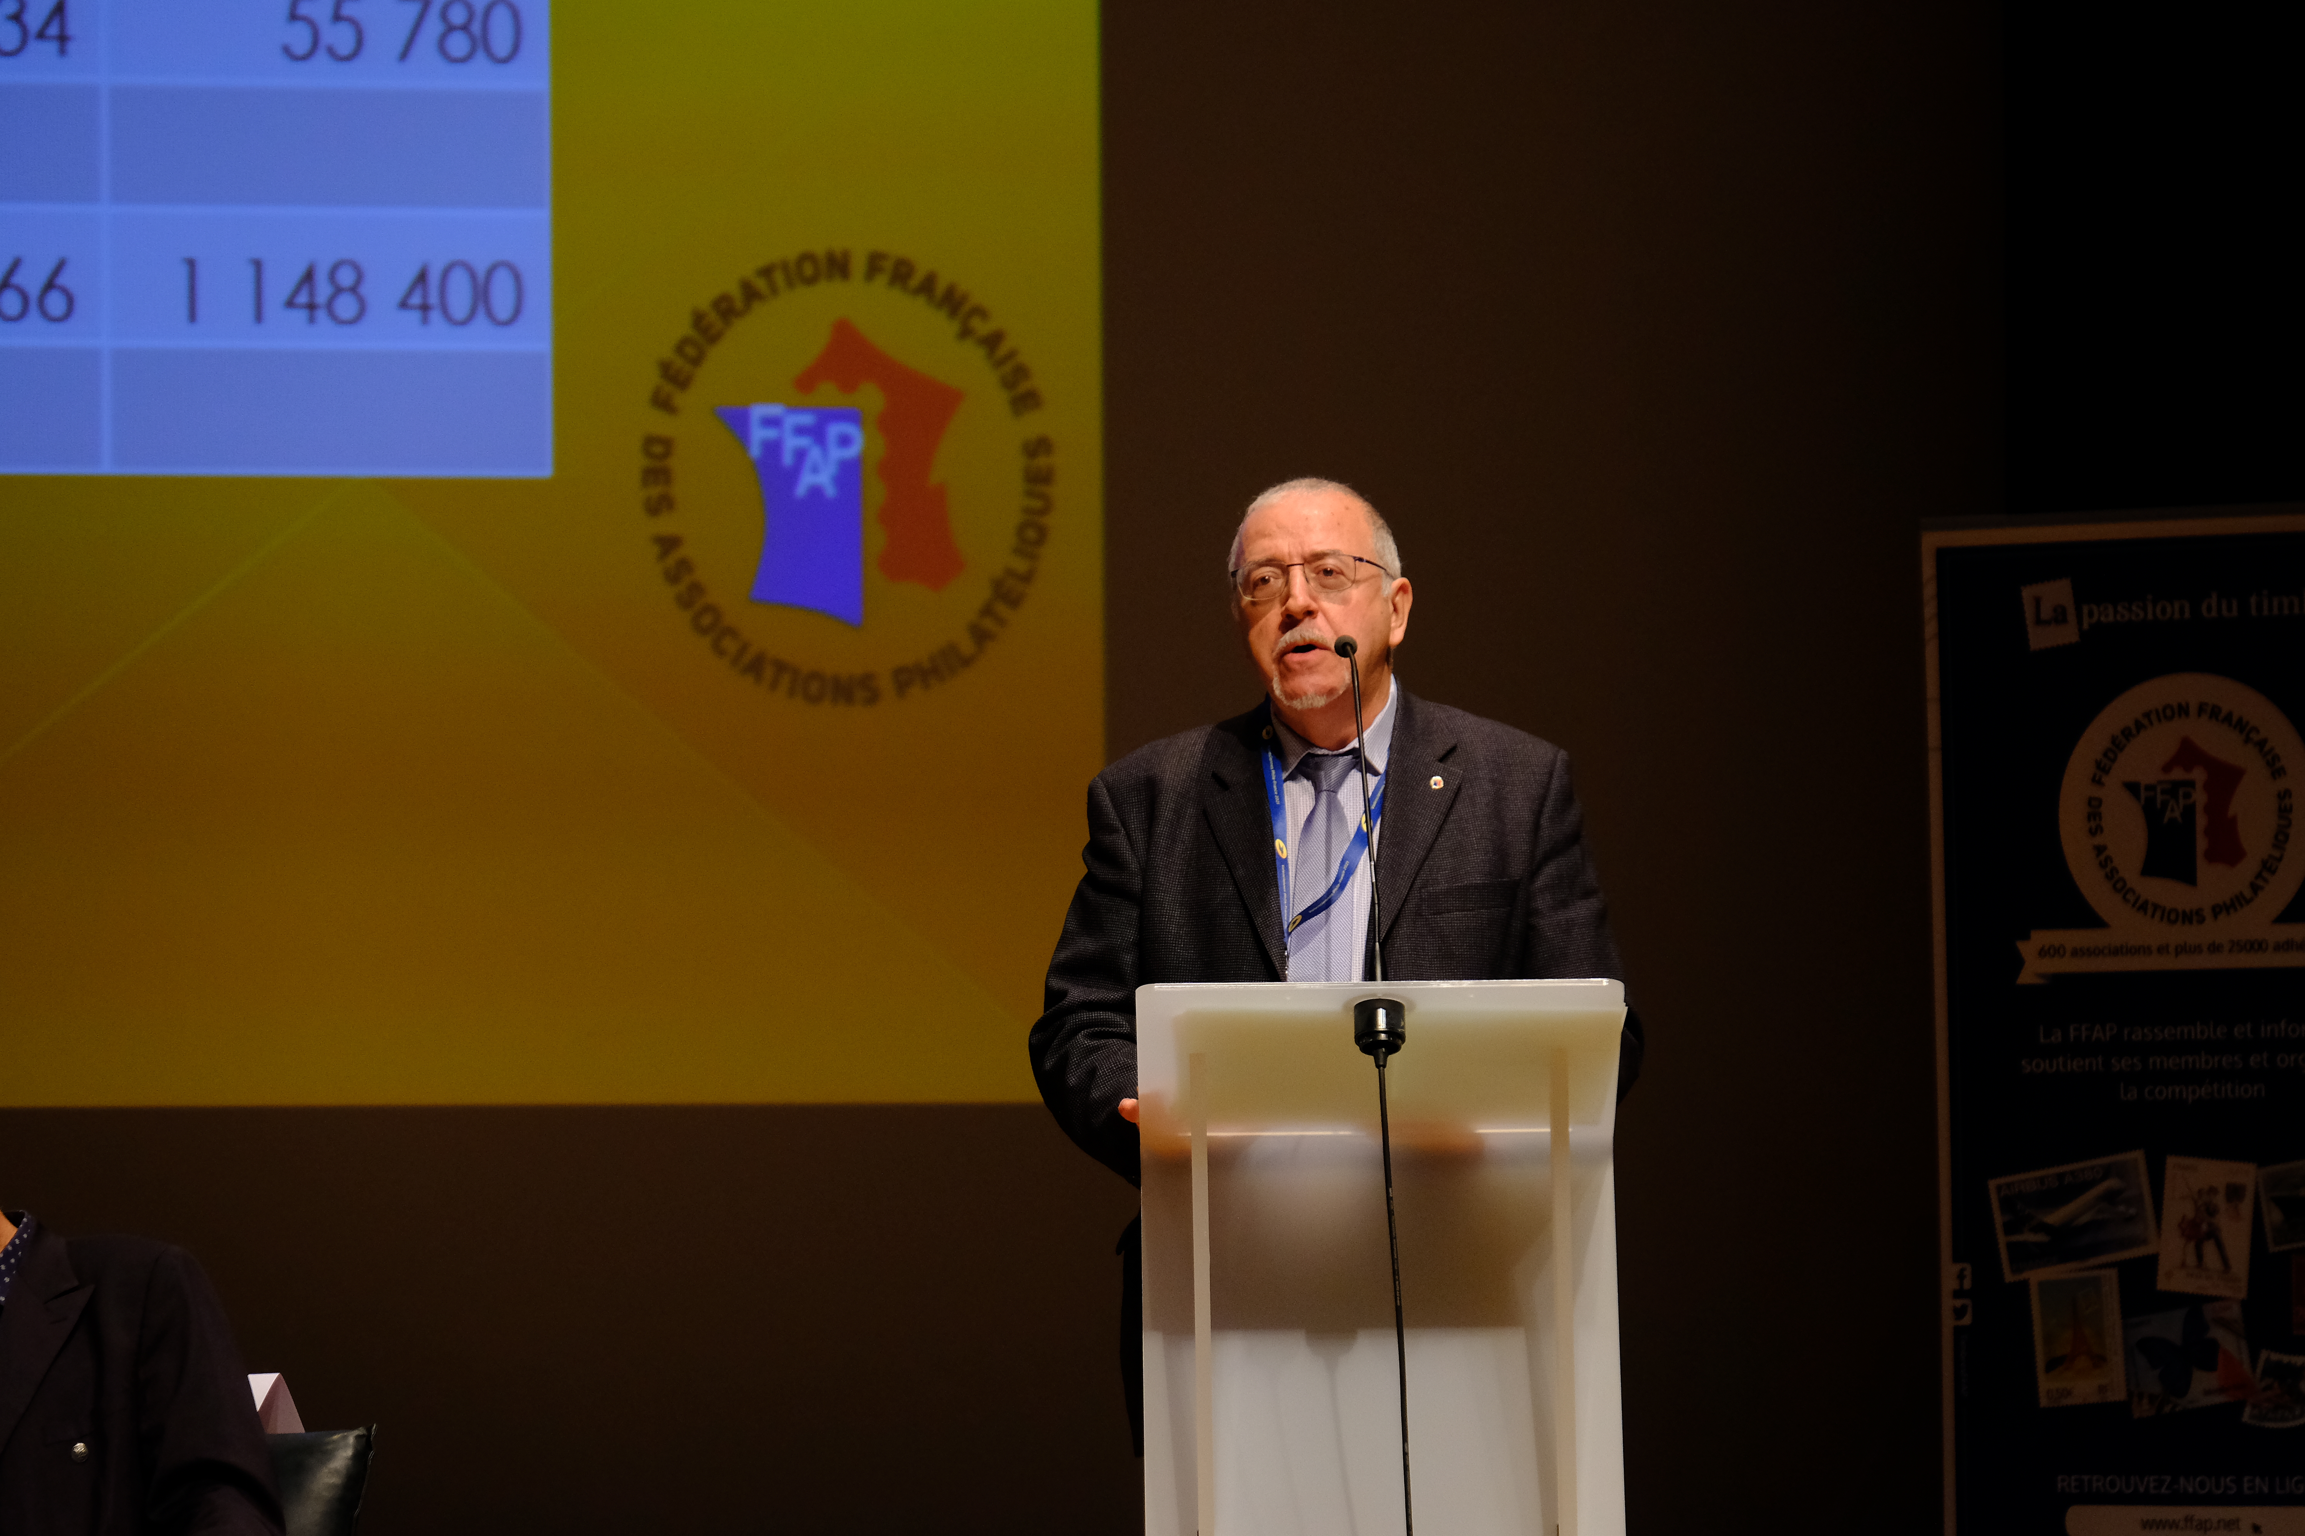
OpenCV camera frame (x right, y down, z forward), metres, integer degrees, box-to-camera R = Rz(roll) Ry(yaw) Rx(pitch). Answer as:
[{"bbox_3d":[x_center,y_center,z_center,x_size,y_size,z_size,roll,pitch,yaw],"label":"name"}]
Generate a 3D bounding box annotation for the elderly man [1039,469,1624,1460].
[{"bbox_3d":[0.190,0.570,10.480,0.610,1.720,0.460,-1,-2,7],"label":"elderly man"}]

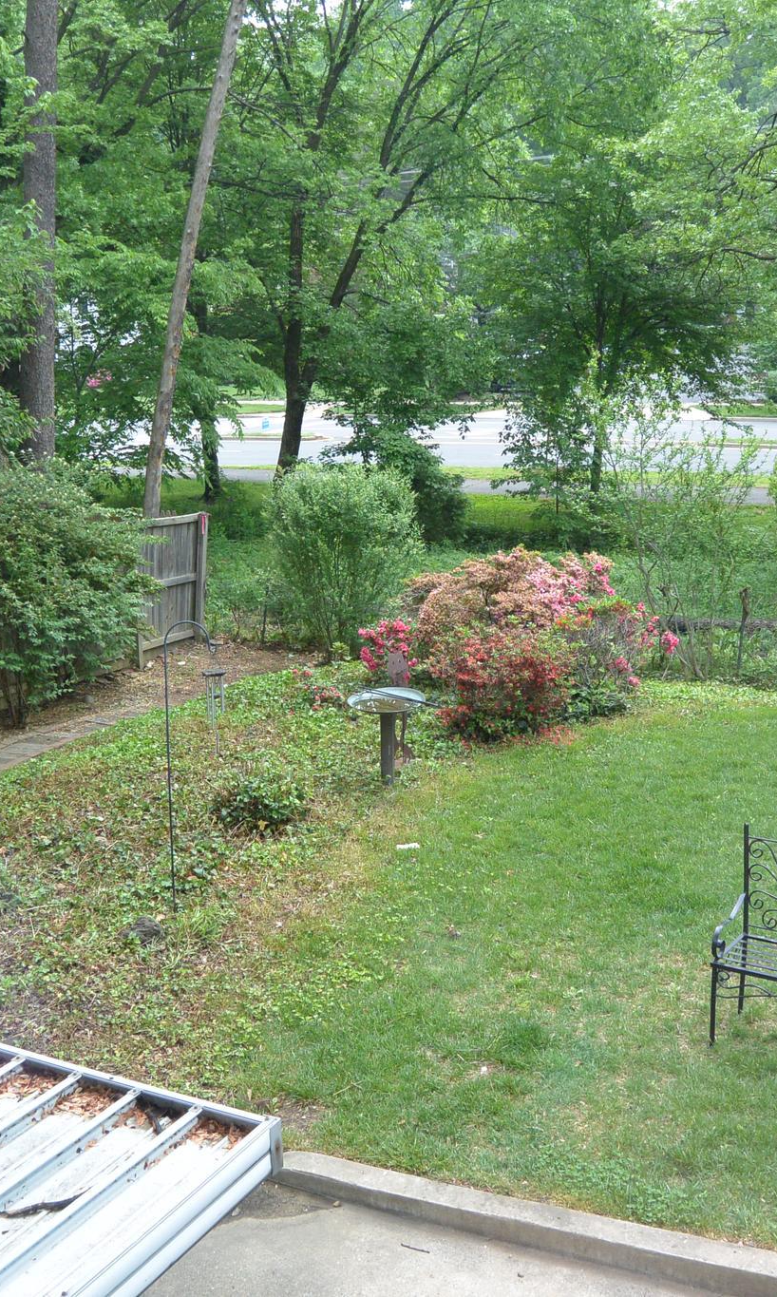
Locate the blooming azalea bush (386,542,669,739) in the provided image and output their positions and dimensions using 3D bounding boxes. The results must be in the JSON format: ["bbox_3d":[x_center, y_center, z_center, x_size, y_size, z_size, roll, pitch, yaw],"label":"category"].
[{"bbox_3d":[1.315,-0.112,14.100,2.550,1.420,2.100,0,12,0],"label":"blooming azalea bush"}]

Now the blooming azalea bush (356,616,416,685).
[{"bbox_3d":[-0.008,0.031,14.900,0.620,0.680,0.600,0,12,0],"label":"blooming azalea bush"}]

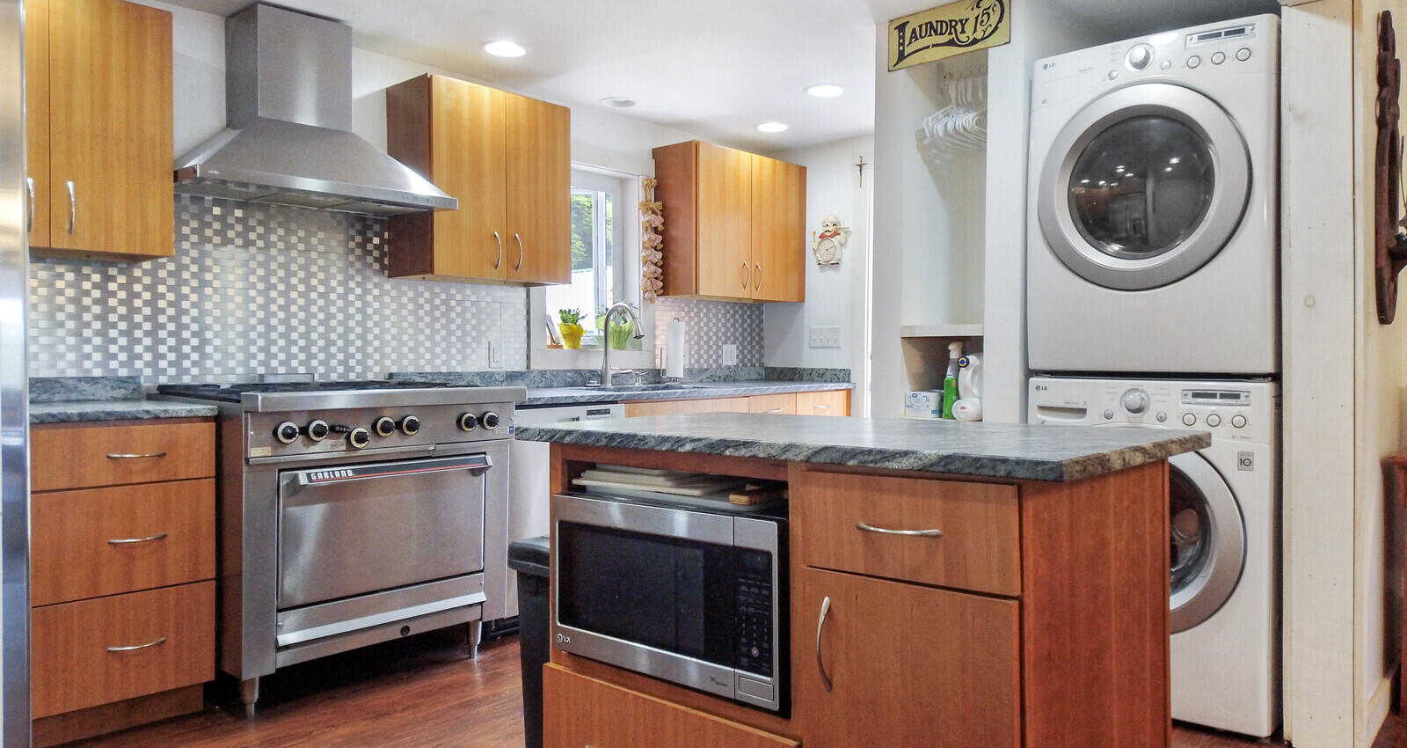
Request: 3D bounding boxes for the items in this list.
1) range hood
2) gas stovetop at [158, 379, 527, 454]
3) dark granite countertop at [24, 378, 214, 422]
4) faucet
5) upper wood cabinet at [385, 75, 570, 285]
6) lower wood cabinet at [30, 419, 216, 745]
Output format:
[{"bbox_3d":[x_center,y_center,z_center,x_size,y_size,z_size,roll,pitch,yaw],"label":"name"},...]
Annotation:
[{"bbox_3d":[-1.407,-0.939,3.200,0.489,0.650,0.894,1,1,43],"label":"range hood"},{"bbox_3d":[-1.262,0.129,3.140,0.775,0.180,0.945,1,1,43],"label":"gas stovetop"},{"bbox_3d":[-1.819,0.072,2.671,0.636,0.128,0.480,1,1,43],"label":"dark granite countertop"},{"bbox_3d":[-0.355,-0.145,4.233,0.270,0.410,0.140,0,1,41],"label":"faucet"},{"bbox_3d":[-0.920,-0.763,3.725,0.325,0.758,0.655,0,1,41],"label":"upper wood cabinet"},{"bbox_3d":[-1.824,0.571,2.687,0.616,0.873,0.464,1,1,43],"label":"lower wood cabinet"}]

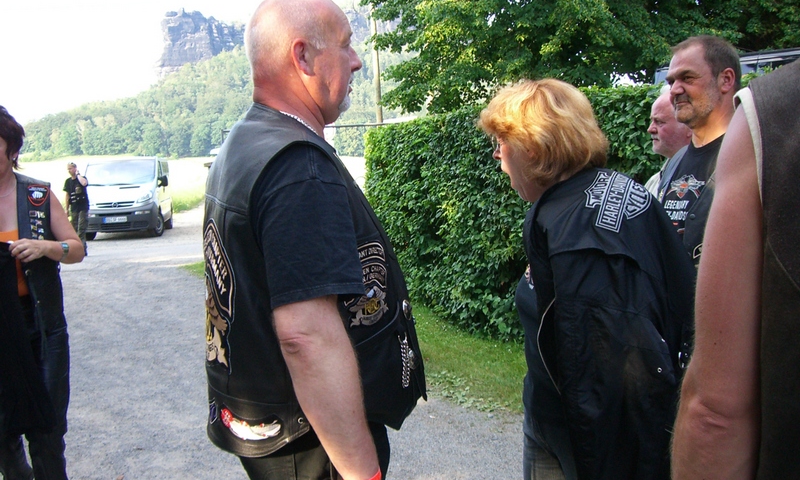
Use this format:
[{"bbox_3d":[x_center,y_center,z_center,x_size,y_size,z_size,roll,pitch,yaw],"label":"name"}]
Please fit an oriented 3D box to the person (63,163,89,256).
[{"bbox_3d":[-6.060,-0.560,16.500,0.540,1.760,0.380,-3,6,6],"label":"person"}]

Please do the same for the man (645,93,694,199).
[{"bbox_3d":[1.030,0.310,3.100,0.400,1.700,0.550,-5,6,-15],"label":"man"}]

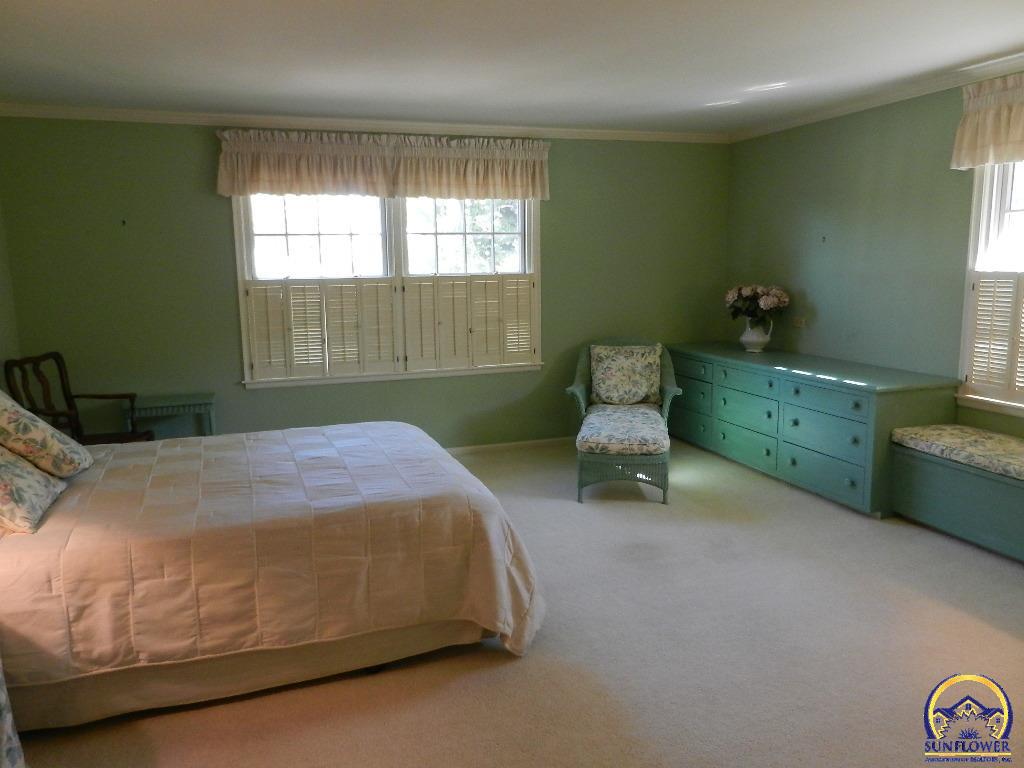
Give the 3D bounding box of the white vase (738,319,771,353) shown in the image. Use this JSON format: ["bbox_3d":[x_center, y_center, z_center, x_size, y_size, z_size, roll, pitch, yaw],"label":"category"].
[{"bbox_3d":[1.911,-0.393,5.839,0.265,0.262,0.220,-1,9,0],"label":"white vase"}]

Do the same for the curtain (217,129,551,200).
[{"bbox_3d":[-0.806,-1.513,5.150,2.321,0.426,0.130,-5,10,-19],"label":"curtain"}]

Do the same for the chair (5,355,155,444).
[{"bbox_3d":[-2.512,0.311,4.436,0.600,0.960,0.600,-1,9,2],"label":"chair"}]

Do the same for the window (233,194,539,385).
[{"bbox_3d":[-0.809,-0.738,5.335,2.210,1.408,0.120,-5,10,-19],"label":"window"}]

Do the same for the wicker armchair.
[{"bbox_3d":[0.750,0.191,5.021,0.780,0.870,1.300,0,9,8],"label":"wicker armchair"}]

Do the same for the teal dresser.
[{"bbox_3d":[1.938,0.196,5.287,0.650,0.723,2.252,-5,10,-19],"label":"teal dresser"}]

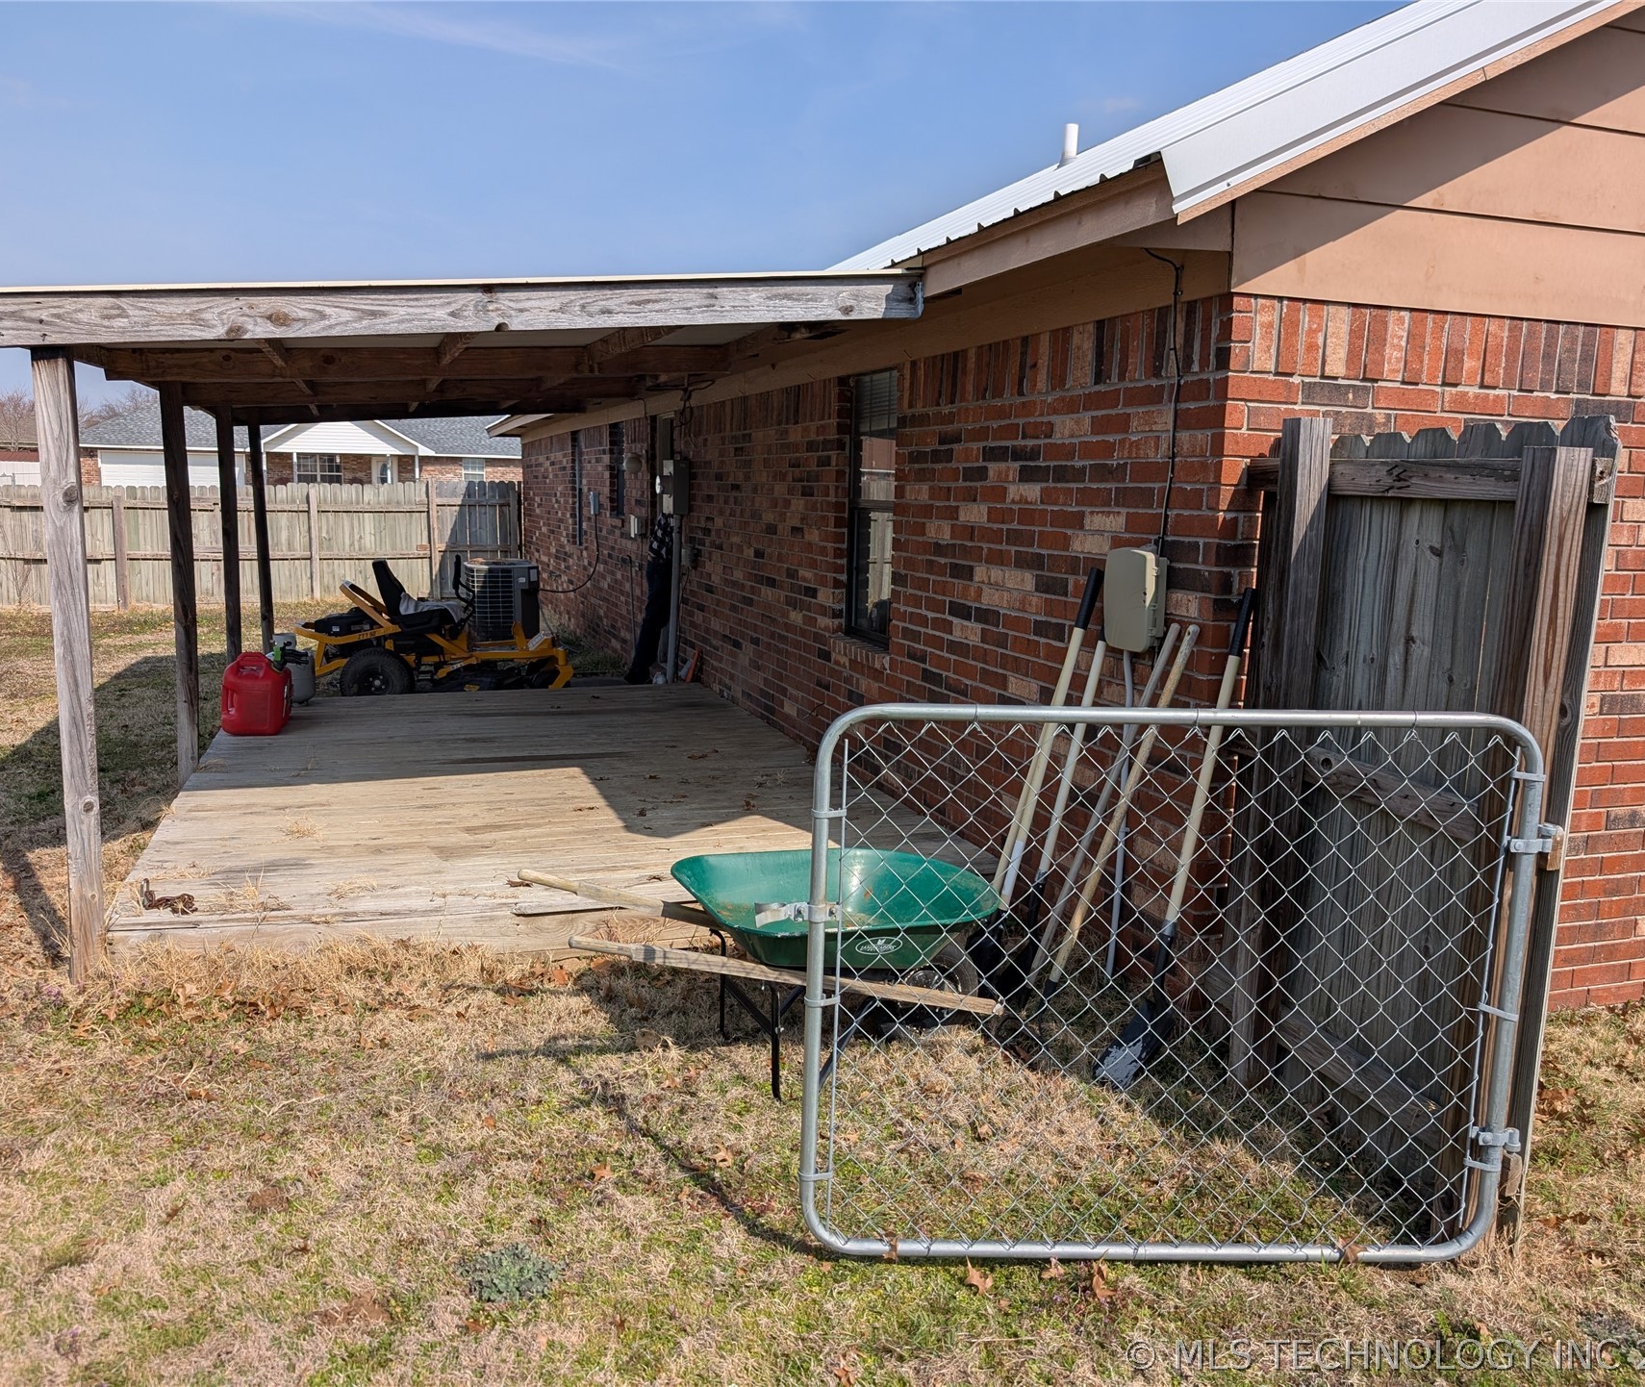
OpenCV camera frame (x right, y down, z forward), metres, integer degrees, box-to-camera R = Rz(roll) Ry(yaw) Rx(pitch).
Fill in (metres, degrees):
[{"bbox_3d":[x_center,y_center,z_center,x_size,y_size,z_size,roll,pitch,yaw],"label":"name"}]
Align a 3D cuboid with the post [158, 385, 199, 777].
[{"bbox_3d":[-3.049,-0.421,6.097,0.090,2.054,0.090,-2,10,-19],"label":"post"}]

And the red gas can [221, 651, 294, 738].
[{"bbox_3d":[-3.162,0.001,7.172,0.345,0.435,0.235,0,9,-8],"label":"red gas can"}]

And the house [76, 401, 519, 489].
[{"bbox_3d":[-18.293,-9.074,49.126,17.500,4.600,10.500,1,9,-3],"label":"house"}]

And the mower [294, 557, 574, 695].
[{"bbox_3d":[-3.023,-0.491,10.047,2.000,1.110,1.330,-2,10,-19],"label":"mower"}]

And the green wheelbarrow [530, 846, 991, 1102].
[{"bbox_3d":[-0.128,0.788,3.612,1.340,0.570,0.680,-2,10,-22],"label":"green wheelbarrow"}]

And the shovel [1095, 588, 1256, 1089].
[{"bbox_3d":[1.008,0.409,3.560,0.150,1.440,0.150,7,7,-32],"label":"shovel"}]

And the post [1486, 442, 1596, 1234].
[{"bbox_3d":[1.494,0.374,2.780,0.090,1.782,0.090,-2,10,-19],"label":"post"}]

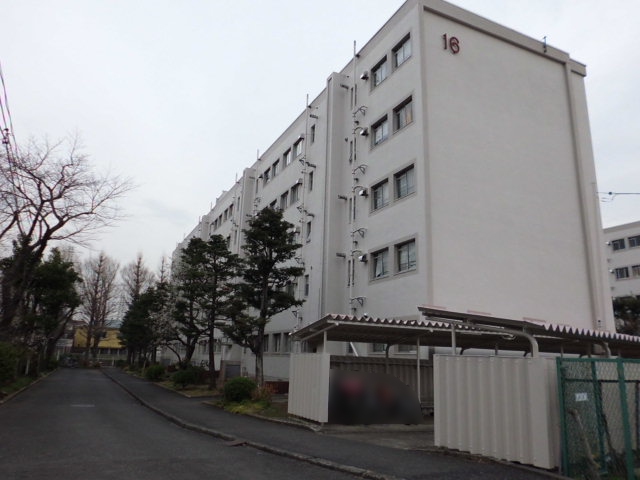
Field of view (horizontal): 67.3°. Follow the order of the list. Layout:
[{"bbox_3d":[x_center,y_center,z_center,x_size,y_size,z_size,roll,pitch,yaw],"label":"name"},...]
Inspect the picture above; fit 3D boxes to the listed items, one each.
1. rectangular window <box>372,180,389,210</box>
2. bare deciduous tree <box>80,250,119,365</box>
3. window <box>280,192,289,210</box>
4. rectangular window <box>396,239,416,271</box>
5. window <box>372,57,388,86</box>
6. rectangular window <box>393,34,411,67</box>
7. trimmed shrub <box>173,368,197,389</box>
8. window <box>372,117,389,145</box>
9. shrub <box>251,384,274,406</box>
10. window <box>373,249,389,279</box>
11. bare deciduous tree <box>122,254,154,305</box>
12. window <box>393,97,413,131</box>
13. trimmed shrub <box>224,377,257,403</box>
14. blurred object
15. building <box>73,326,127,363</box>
[{"bbox_3d":[2.350,-1.661,18.438,0.140,1.050,1.220,8,-15,-24],"label":"rectangular window"},{"bbox_3d":[-26.217,8.116,56.950,4.333,13.583,4.333,8,-15,-24],"label":"bare deciduous tree"},{"bbox_3d":[-1.919,-2.123,27.038,0.160,1.027,1.127,8,-16,-25],"label":"window"},{"bbox_3d":[2.964,0.608,16.428,0.140,1.050,1.220,8,-15,-24],"label":"rectangular window"},{"bbox_3d":[2.437,-6.654,19.321,0.160,1.027,1.166,8,-16,-25],"label":"window"},{"bbox_3d":[3.120,-6.974,17.991,0.160,1.027,1.187,8,-16,-25],"label":"rectangular window"},{"bbox_3d":[-6.196,6.374,22.315,1.213,0.835,1.213,8,-15,-24],"label":"trimmed shrub"},{"bbox_3d":[2.372,-4.135,18.682,0.160,1.027,1.166,8,-16,-25],"label":"window"},{"bbox_3d":[-2.034,5.448,17.193,0.850,0.780,0.800,3,-14,-6],"label":"shrub"},{"bbox_3d":[2.278,0.925,17.839,0.140,1.050,1.220,8,-15,-24],"label":"window"},{"bbox_3d":[-23.147,8.562,59.229,4.600,14.399,4.600,7,-15,-20],"label":"bare deciduous tree"},{"bbox_3d":[3.055,-4.455,17.351,0.160,1.027,1.187,8,-16,-25],"label":"window"},{"bbox_3d":[-2.677,5.003,16.167,1.054,0.762,1.054,8,-15,-24],"label":"trimmed shrub"},{"bbox_3d":[1.446,4.423,13.500,2.500,1.200,1.400,8,-16,-25],"label":"blurred object"},{"bbox_3d":[-30.538,14.947,67.448,7.625,5.159,7.000,8,-15,-24],"label":"building"}]

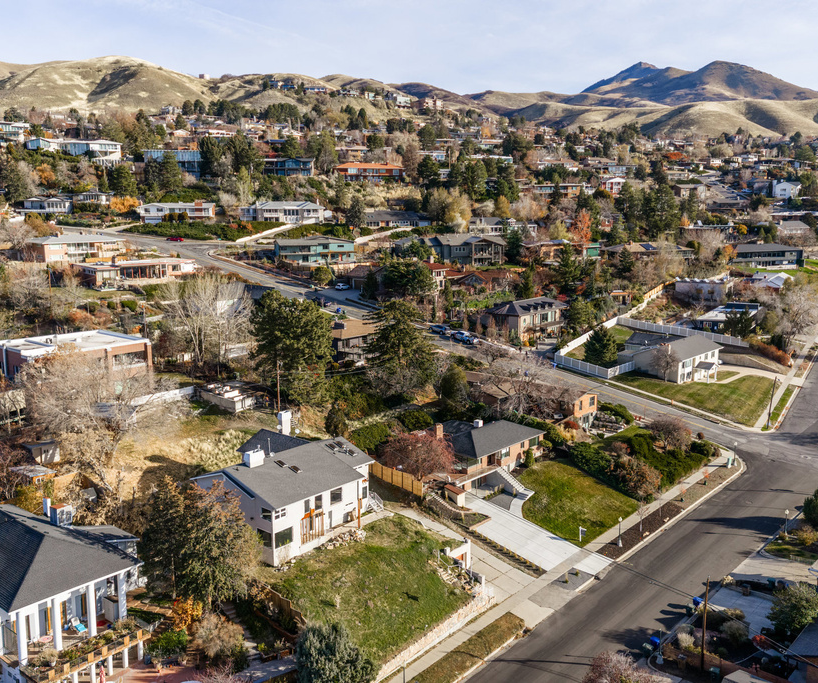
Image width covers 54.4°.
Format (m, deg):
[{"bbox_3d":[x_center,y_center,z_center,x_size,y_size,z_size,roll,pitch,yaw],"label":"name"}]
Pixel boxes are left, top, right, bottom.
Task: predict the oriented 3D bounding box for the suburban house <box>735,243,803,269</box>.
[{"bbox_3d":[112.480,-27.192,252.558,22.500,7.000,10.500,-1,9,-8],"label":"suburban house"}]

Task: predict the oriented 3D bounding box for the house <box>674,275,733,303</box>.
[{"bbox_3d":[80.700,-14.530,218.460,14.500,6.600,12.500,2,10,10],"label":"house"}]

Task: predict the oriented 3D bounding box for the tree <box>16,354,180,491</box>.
[{"bbox_3d":[-34.310,8.290,88.000,16.500,14.000,15.500,0,10,0],"label":"tree"}]

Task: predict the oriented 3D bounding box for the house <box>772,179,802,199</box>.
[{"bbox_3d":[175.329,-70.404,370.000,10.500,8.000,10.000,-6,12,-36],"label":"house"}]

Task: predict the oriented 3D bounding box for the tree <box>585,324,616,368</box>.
[{"bbox_3d":[36.200,0.685,151.000,6.400,7.700,6.400,1,9,0],"label":"tree"}]

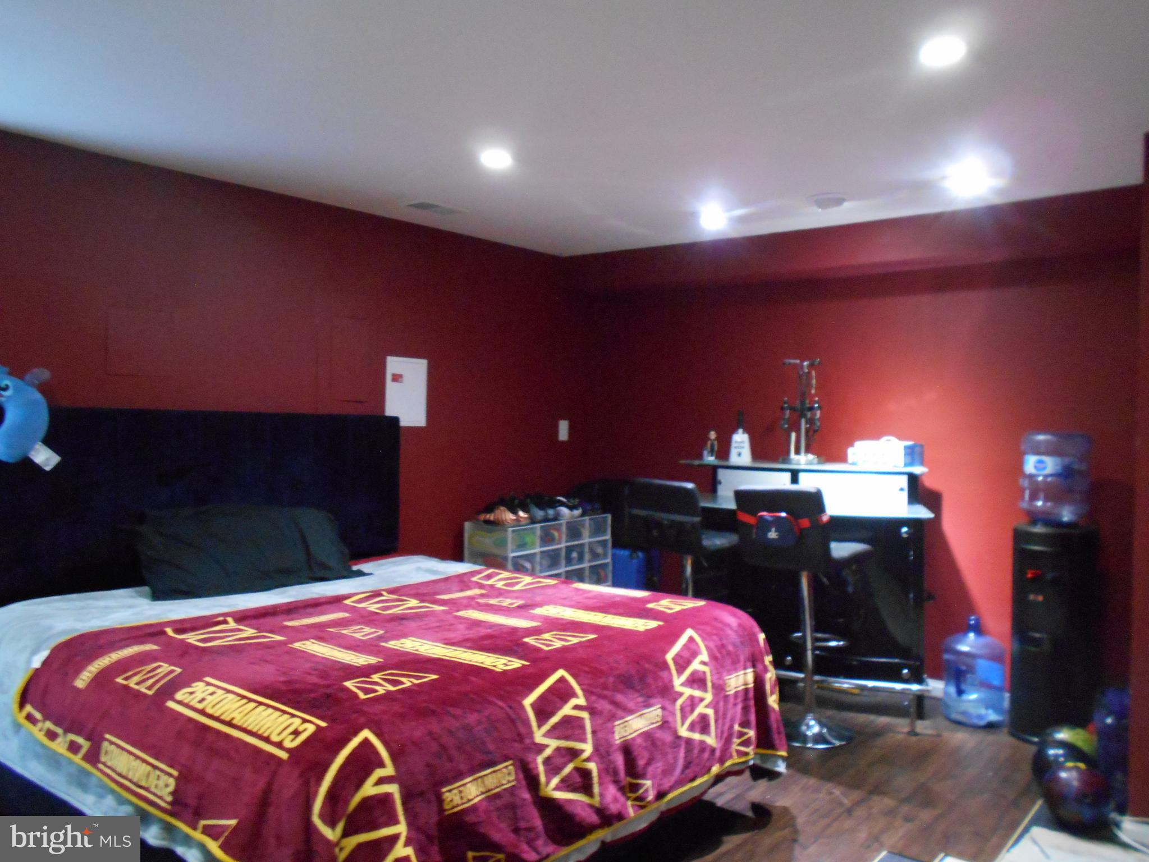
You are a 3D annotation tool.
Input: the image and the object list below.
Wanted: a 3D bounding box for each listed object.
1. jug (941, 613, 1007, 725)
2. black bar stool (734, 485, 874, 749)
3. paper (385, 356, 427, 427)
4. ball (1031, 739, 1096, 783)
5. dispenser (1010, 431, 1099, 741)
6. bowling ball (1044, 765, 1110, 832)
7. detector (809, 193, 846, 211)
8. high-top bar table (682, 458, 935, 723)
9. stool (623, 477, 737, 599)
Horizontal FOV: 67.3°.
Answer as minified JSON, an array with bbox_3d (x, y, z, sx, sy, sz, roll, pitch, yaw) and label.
[{"bbox_3d":[1.896,1.111,4.098,0.268,0.495,0.268,2,1,40],"label":"jug"},{"bbox_3d":[1.029,0.800,3.846,0.420,1.105,0.440,2,1,44],"label":"black bar stool"},{"bbox_3d":[-0.884,-0.206,4.601,0.025,0.360,0.273,2,1,40],"label":"paper"},{"bbox_3d":[1.824,1.267,3.214,0.216,0.216,0.216,2,1,40],"label":"ball"},{"bbox_3d":[2.147,0.688,3.859,0.320,1.361,0.300,0,1,-42],"label":"dispenser"},{"bbox_3d":[1.748,1.269,3.007,0.216,0.216,0.216,2,1,40],"label":"bowling ball"},{"bbox_3d":[1.190,-1.071,4.047,0.150,0.045,0.150,1,1,17],"label":"detector"},{"bbox_3d":[1.099,0.764,4.312,1.250,1.165,0.500,1,1,18],"label":"high-top bar table"},{"bbox_3d":[0.546,0.789,4.206,0.410,1.102,0.430,2,1,44],"label":"stool"}]

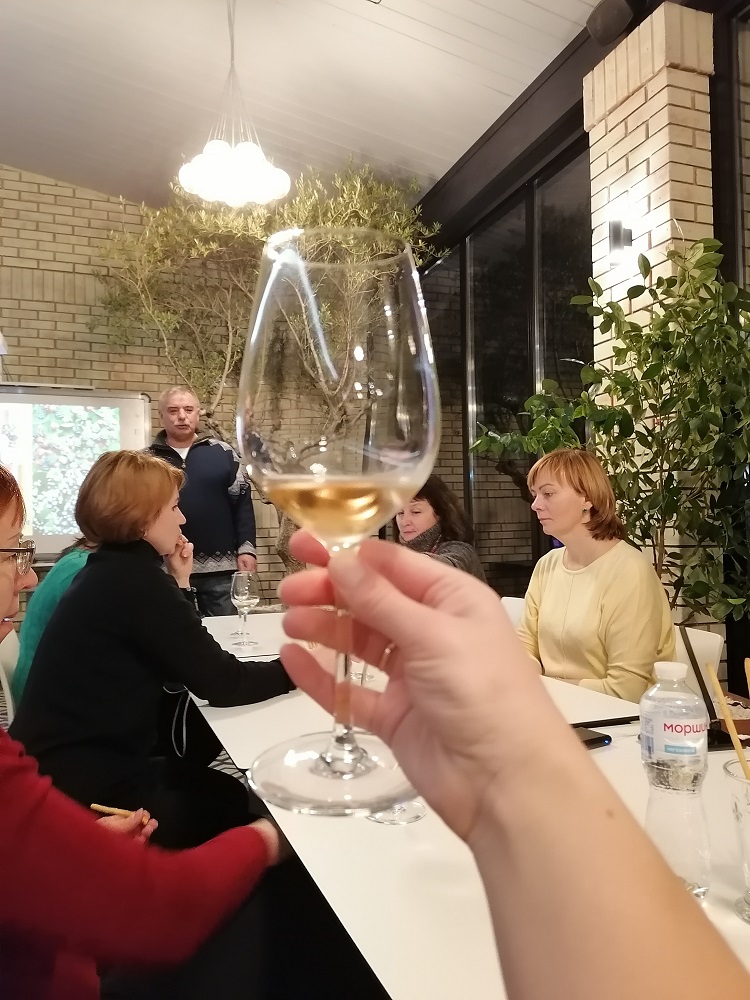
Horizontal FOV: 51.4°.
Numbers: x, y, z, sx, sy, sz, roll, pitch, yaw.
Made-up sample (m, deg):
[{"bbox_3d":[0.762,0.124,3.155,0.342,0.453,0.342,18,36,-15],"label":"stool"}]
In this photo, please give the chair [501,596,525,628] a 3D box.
[{"bbox_3d":[0.360,0.769,2.740,0.500,0.810,0.460,0,-2,-22],"label":"chair"}]

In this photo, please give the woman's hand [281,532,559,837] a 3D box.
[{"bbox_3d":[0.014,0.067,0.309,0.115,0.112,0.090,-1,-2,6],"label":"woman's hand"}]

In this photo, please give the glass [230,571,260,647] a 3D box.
[{"bbox_3d":[-0.388,0.322,2.331,0.082,0.215,0.082,-1,-2,0],"label":"glass"}]

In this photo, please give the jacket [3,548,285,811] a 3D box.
[{"bbox_3d":[-0.470,0.379,1.660,0.520,0.580,0.500,0,-2,-30],"label":"jacket"}]

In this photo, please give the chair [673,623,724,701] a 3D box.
[{"bbox_3d":[0.550,0.744,2.040,0.500,0.810,0.460,0,-2,-22],"label":"chair"}]

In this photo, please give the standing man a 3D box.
[{"bbox_3d":[-0.875,0.345,3.680,0.580,1.750,0.340,-1,-2,-4],"label":"standing man"}]

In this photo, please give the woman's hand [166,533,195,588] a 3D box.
[{"bbox_3d":[-0.464,0.142,1.860,0.085,0.130,0.075,1,-3,-45],"label":"woman's hand"}]

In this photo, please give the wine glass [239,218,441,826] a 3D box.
[{"bbox_3d":[-0.014,0.007,0.319,0.081,0.214,0.081,0,5,0],"label":"wine glass"}]

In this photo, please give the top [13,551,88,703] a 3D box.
[{"bbox_3d":[-0.820,0.413,2.280,0.400,0.580,0.440,0,-2,-27],"label":"top"}]

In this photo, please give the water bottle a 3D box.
[{"bbox_3d":[0.283,0.259,0.741,0.063,0.220,0.063,0,-2,-28],"label":"water bottle"}]

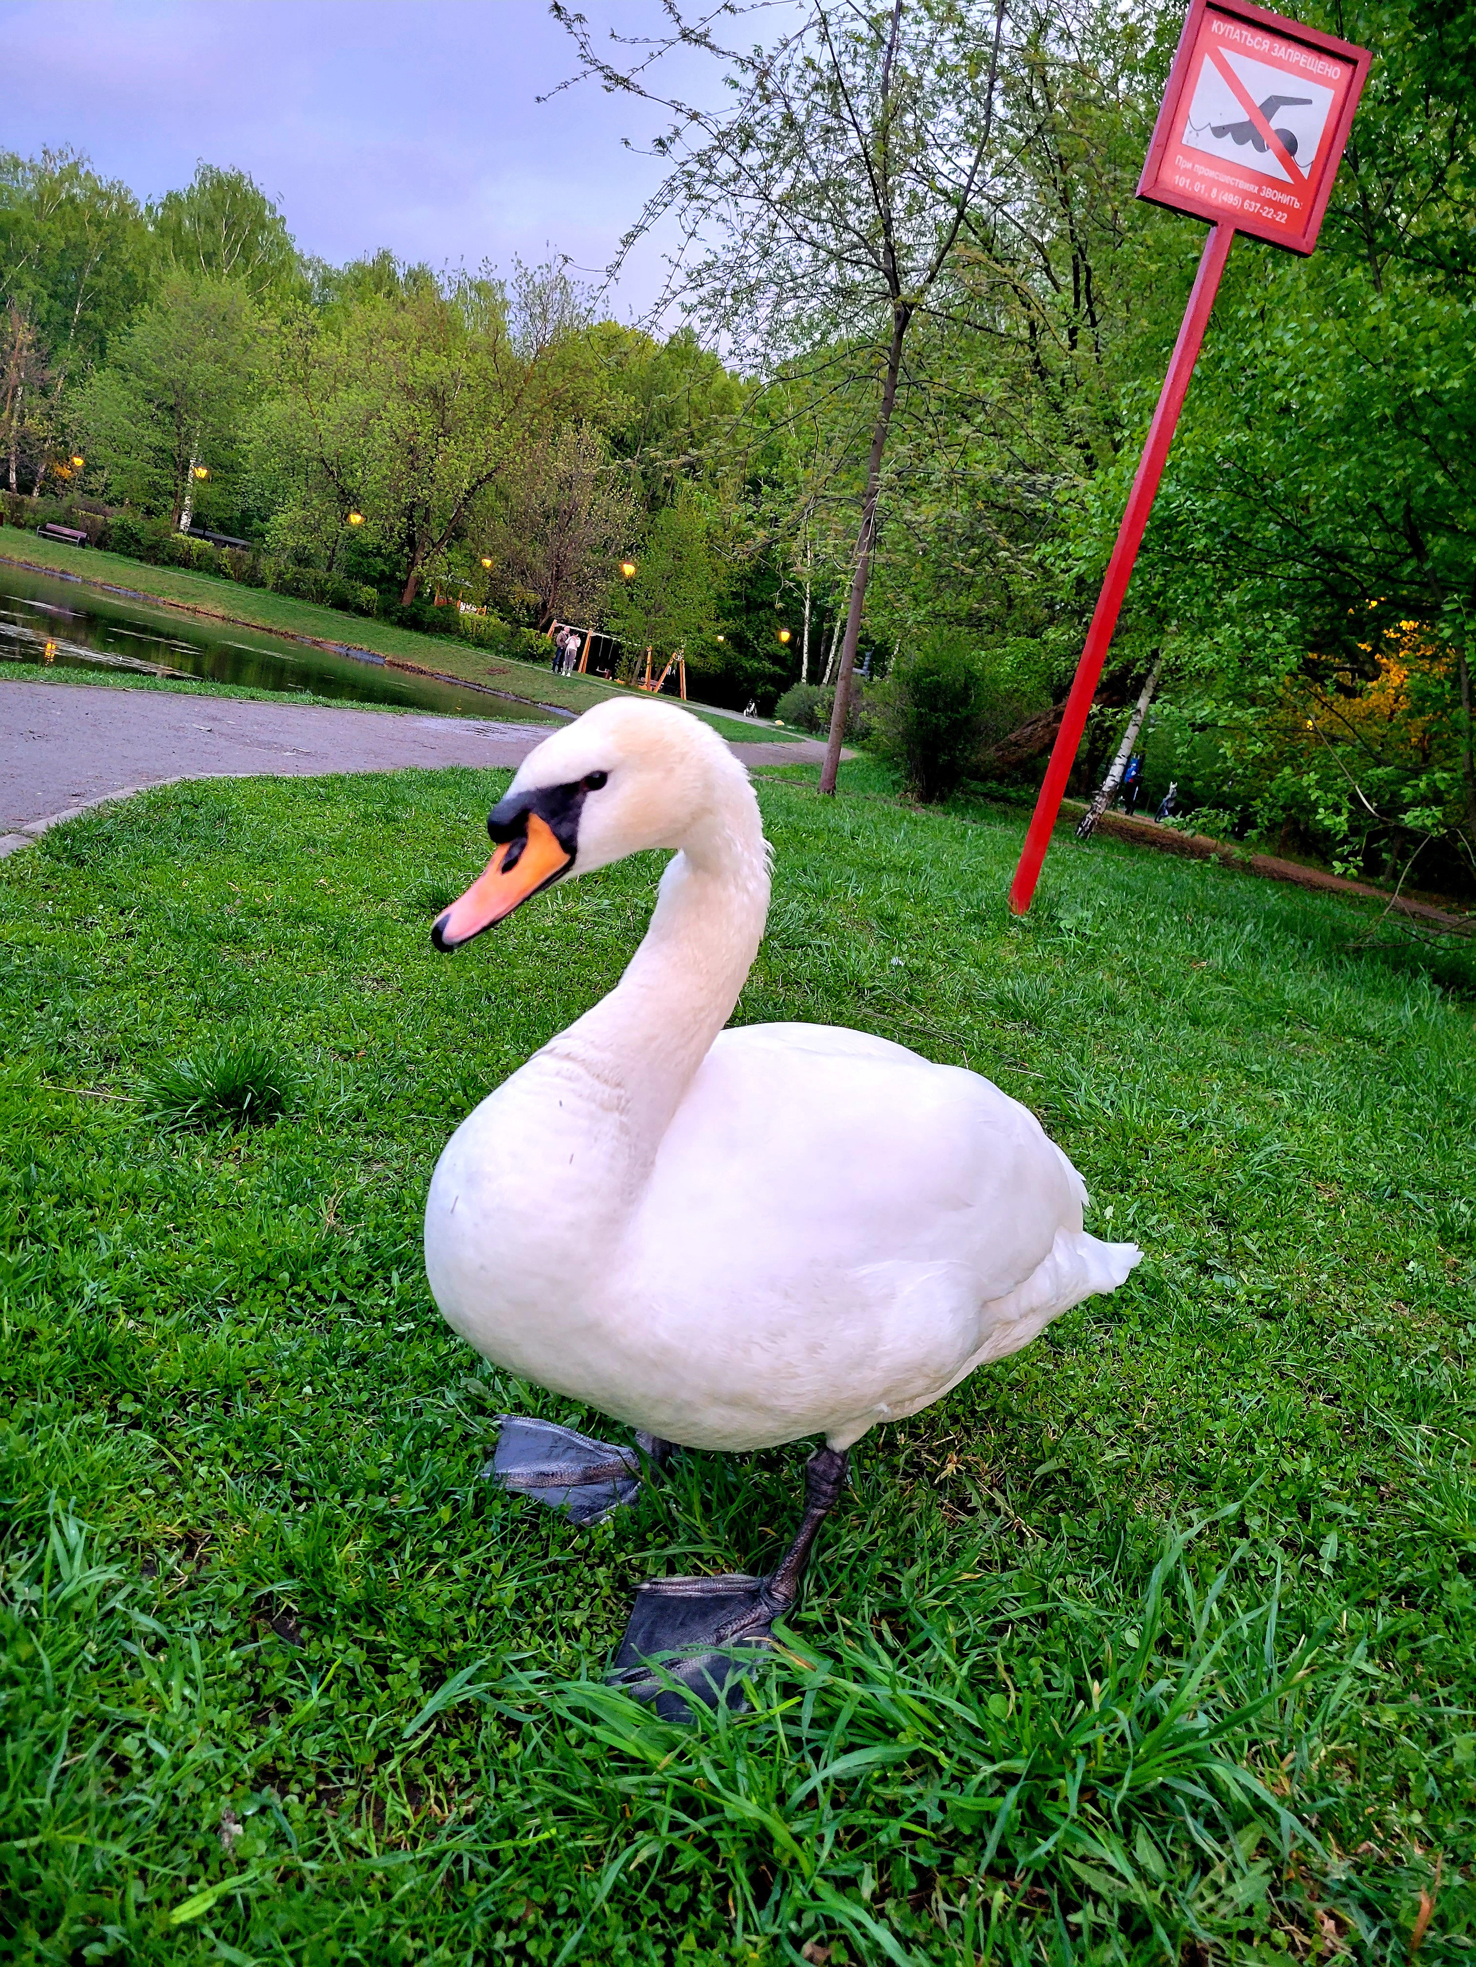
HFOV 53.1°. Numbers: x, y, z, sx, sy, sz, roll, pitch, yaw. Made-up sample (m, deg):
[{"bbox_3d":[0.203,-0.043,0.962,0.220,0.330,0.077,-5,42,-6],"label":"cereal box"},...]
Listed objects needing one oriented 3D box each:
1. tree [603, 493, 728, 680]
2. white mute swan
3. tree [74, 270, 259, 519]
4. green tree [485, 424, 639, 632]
[{"bbox_3d":[-3.166,-16.206,61.253,4.514,7.826,4.514,13,11,-6],"label":"tree"},{"bbox_3d":[0.081,0.148,1.197,0.760,0.670,0.340,7,13,-32],"label":"white mute swan"},{"bbox_3d":[-22.994,-23.228,60.027,7.106,10.203,7.106,9,12,-24],"label":"tree"},{"bbox_3d":[-8.128,-20.219,66.112,5.854,9.311,5.854,12,11,-10],"label":"green tree"}]

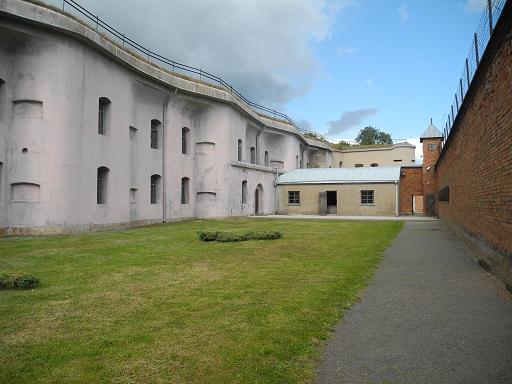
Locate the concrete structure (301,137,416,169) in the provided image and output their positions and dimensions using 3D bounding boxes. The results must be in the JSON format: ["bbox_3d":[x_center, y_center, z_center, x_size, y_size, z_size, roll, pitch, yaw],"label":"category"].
[{"bbox_3d":[16.032,-2.164,60.959,16.000,10.200,10.500,-1,-2,22],"label":"concrete structure"}]

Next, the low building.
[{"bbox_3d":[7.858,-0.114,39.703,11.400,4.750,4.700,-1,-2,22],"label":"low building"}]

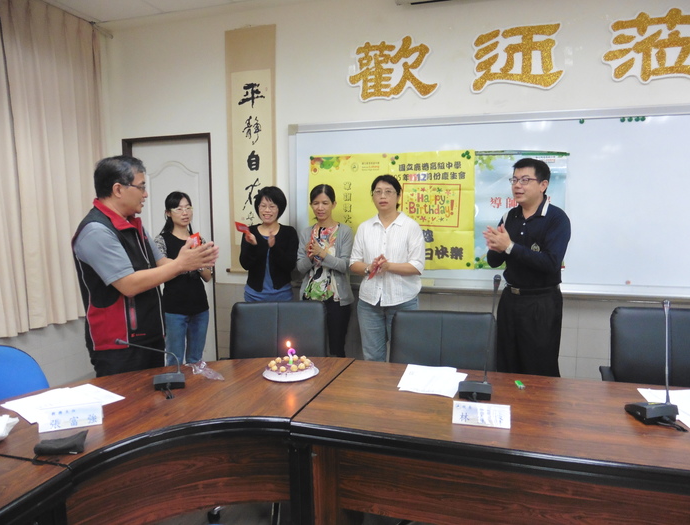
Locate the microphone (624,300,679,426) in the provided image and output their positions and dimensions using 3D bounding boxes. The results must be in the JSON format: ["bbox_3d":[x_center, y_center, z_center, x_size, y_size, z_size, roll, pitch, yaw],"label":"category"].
[{"bbox_3d":[1.050,0.325,1.667,0.125,0.410,0.140,-1,6,-4],"label":"microphone"}]

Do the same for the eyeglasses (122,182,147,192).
[{"bbox_3d":[-0.944,-0.334,2.140,0.140,0.042,0.140,9,4,-14],"label":"eyeglasses"}]

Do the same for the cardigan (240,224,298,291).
[{"bbox_3d":[-0.478,-0.028,3.050,0.370,0.430,0.310,-1,6,-6],"label":"cardigan"}]

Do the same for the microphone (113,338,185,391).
[{"bbox_3d":[-0.799,0.410,2.000,0.283,0.177,0.160,-1,6,-6],"label":"microphone"}]

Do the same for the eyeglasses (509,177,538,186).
[{"bbox_3d":[0.967,-0.427,2.570,0.140,0.042,0.140,-5,8,-36],"label":"eyeglasses"}]

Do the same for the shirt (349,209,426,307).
[{"bbox_3d":[0.255,-0.018,2.910,0.440,0.560,0.290,2,7,18],"label":"shirt"}]

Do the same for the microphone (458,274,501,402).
[{"bbox_3d":[0.514,0.275,1.863,0.138,0.470,0.135,1,6,12],"label":"microphone"}]

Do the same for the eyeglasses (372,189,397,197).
[{"bbox_3d":[0.254,-0.421,2.932,0.140,0.042,0.140,2,7,16],"label":"eyeglasses"}]

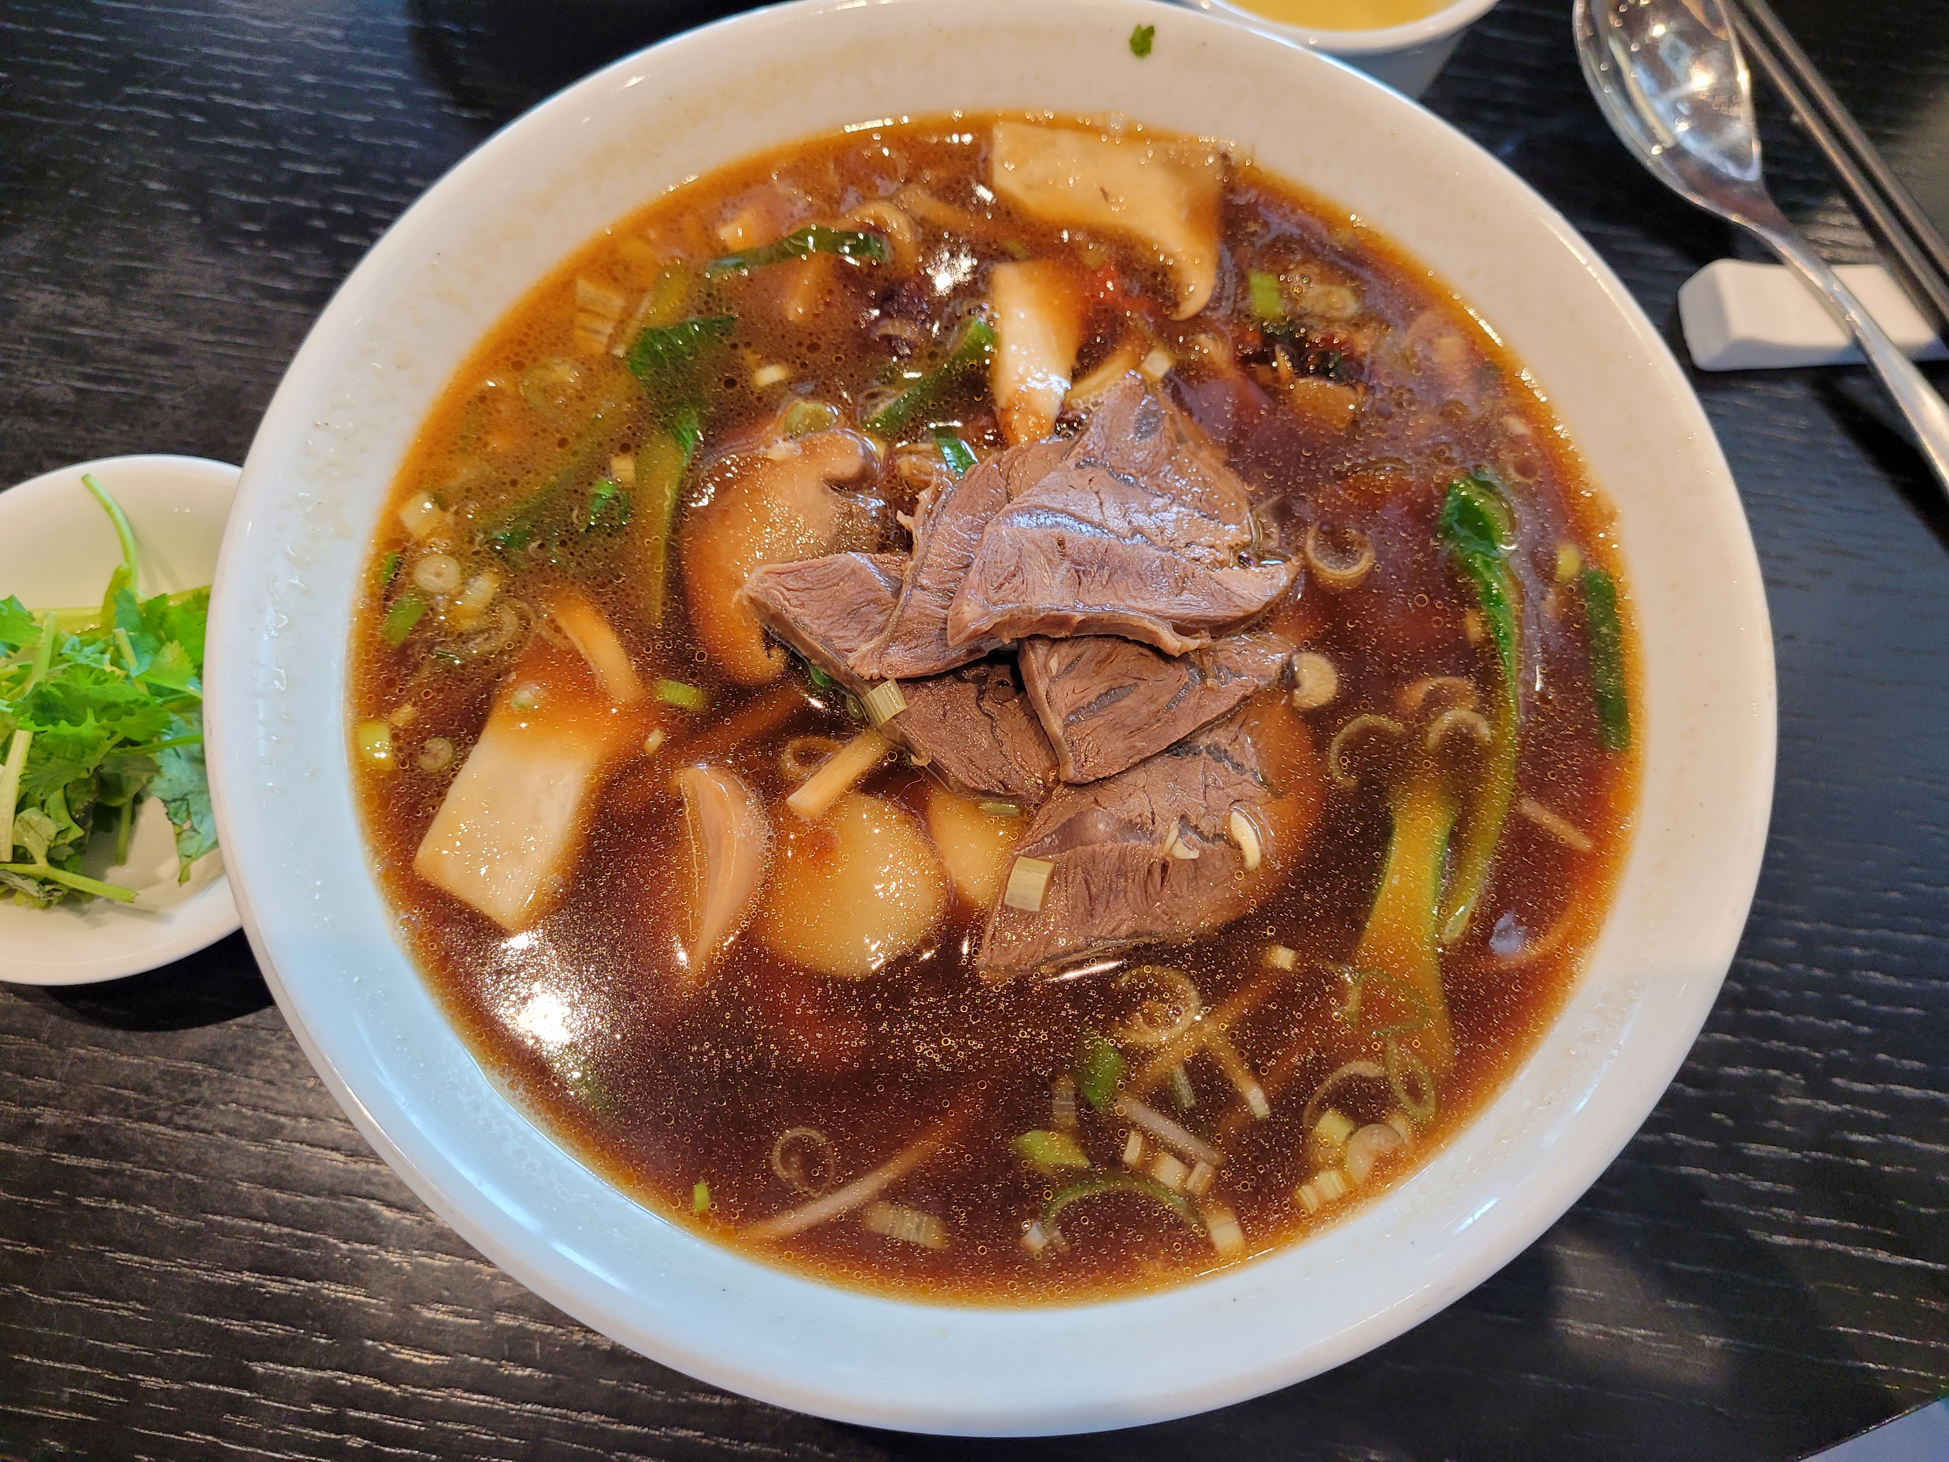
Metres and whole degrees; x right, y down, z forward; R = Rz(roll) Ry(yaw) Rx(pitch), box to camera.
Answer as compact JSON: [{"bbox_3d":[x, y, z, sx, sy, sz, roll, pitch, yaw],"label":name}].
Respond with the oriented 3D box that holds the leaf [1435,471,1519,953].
[{"bbox_3d":[0.089,-0.006,0.258,0.014,0.012,0.090,6,70,1],"label":"leaf"}]

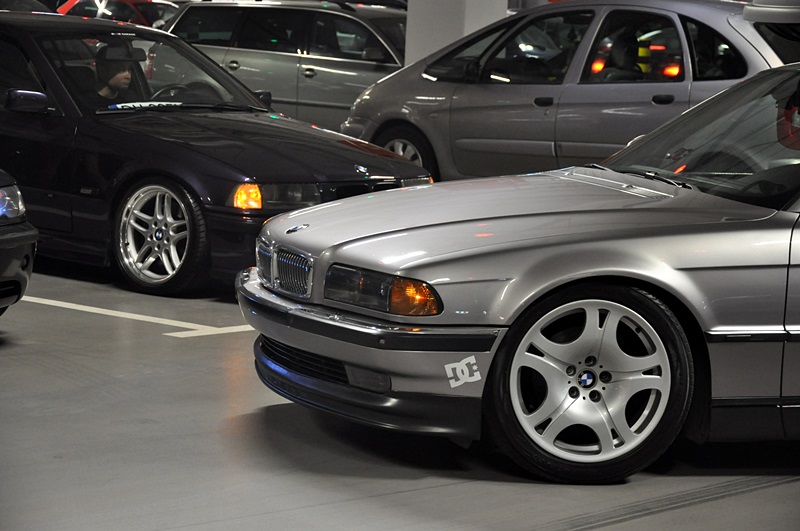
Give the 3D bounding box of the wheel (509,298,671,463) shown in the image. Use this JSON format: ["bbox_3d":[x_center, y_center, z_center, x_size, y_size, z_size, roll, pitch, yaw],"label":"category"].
[{"bbox_3d":[0.585,0.355,7.454,0.520,0.520,0.230,2,4,-8],"label":"wheel"}]

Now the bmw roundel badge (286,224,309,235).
[{"bbox_3d":[-0.343,-0.122,7.836,0.082,0.012,0.082,-25,17,-20],"label":"bmw roundel badge"}]

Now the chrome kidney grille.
[{"bbox_3d":[-0.396,0.003,7.830,0.075,0.165,0.480,0,7,-25],"label":"chrome kidney grille"}]

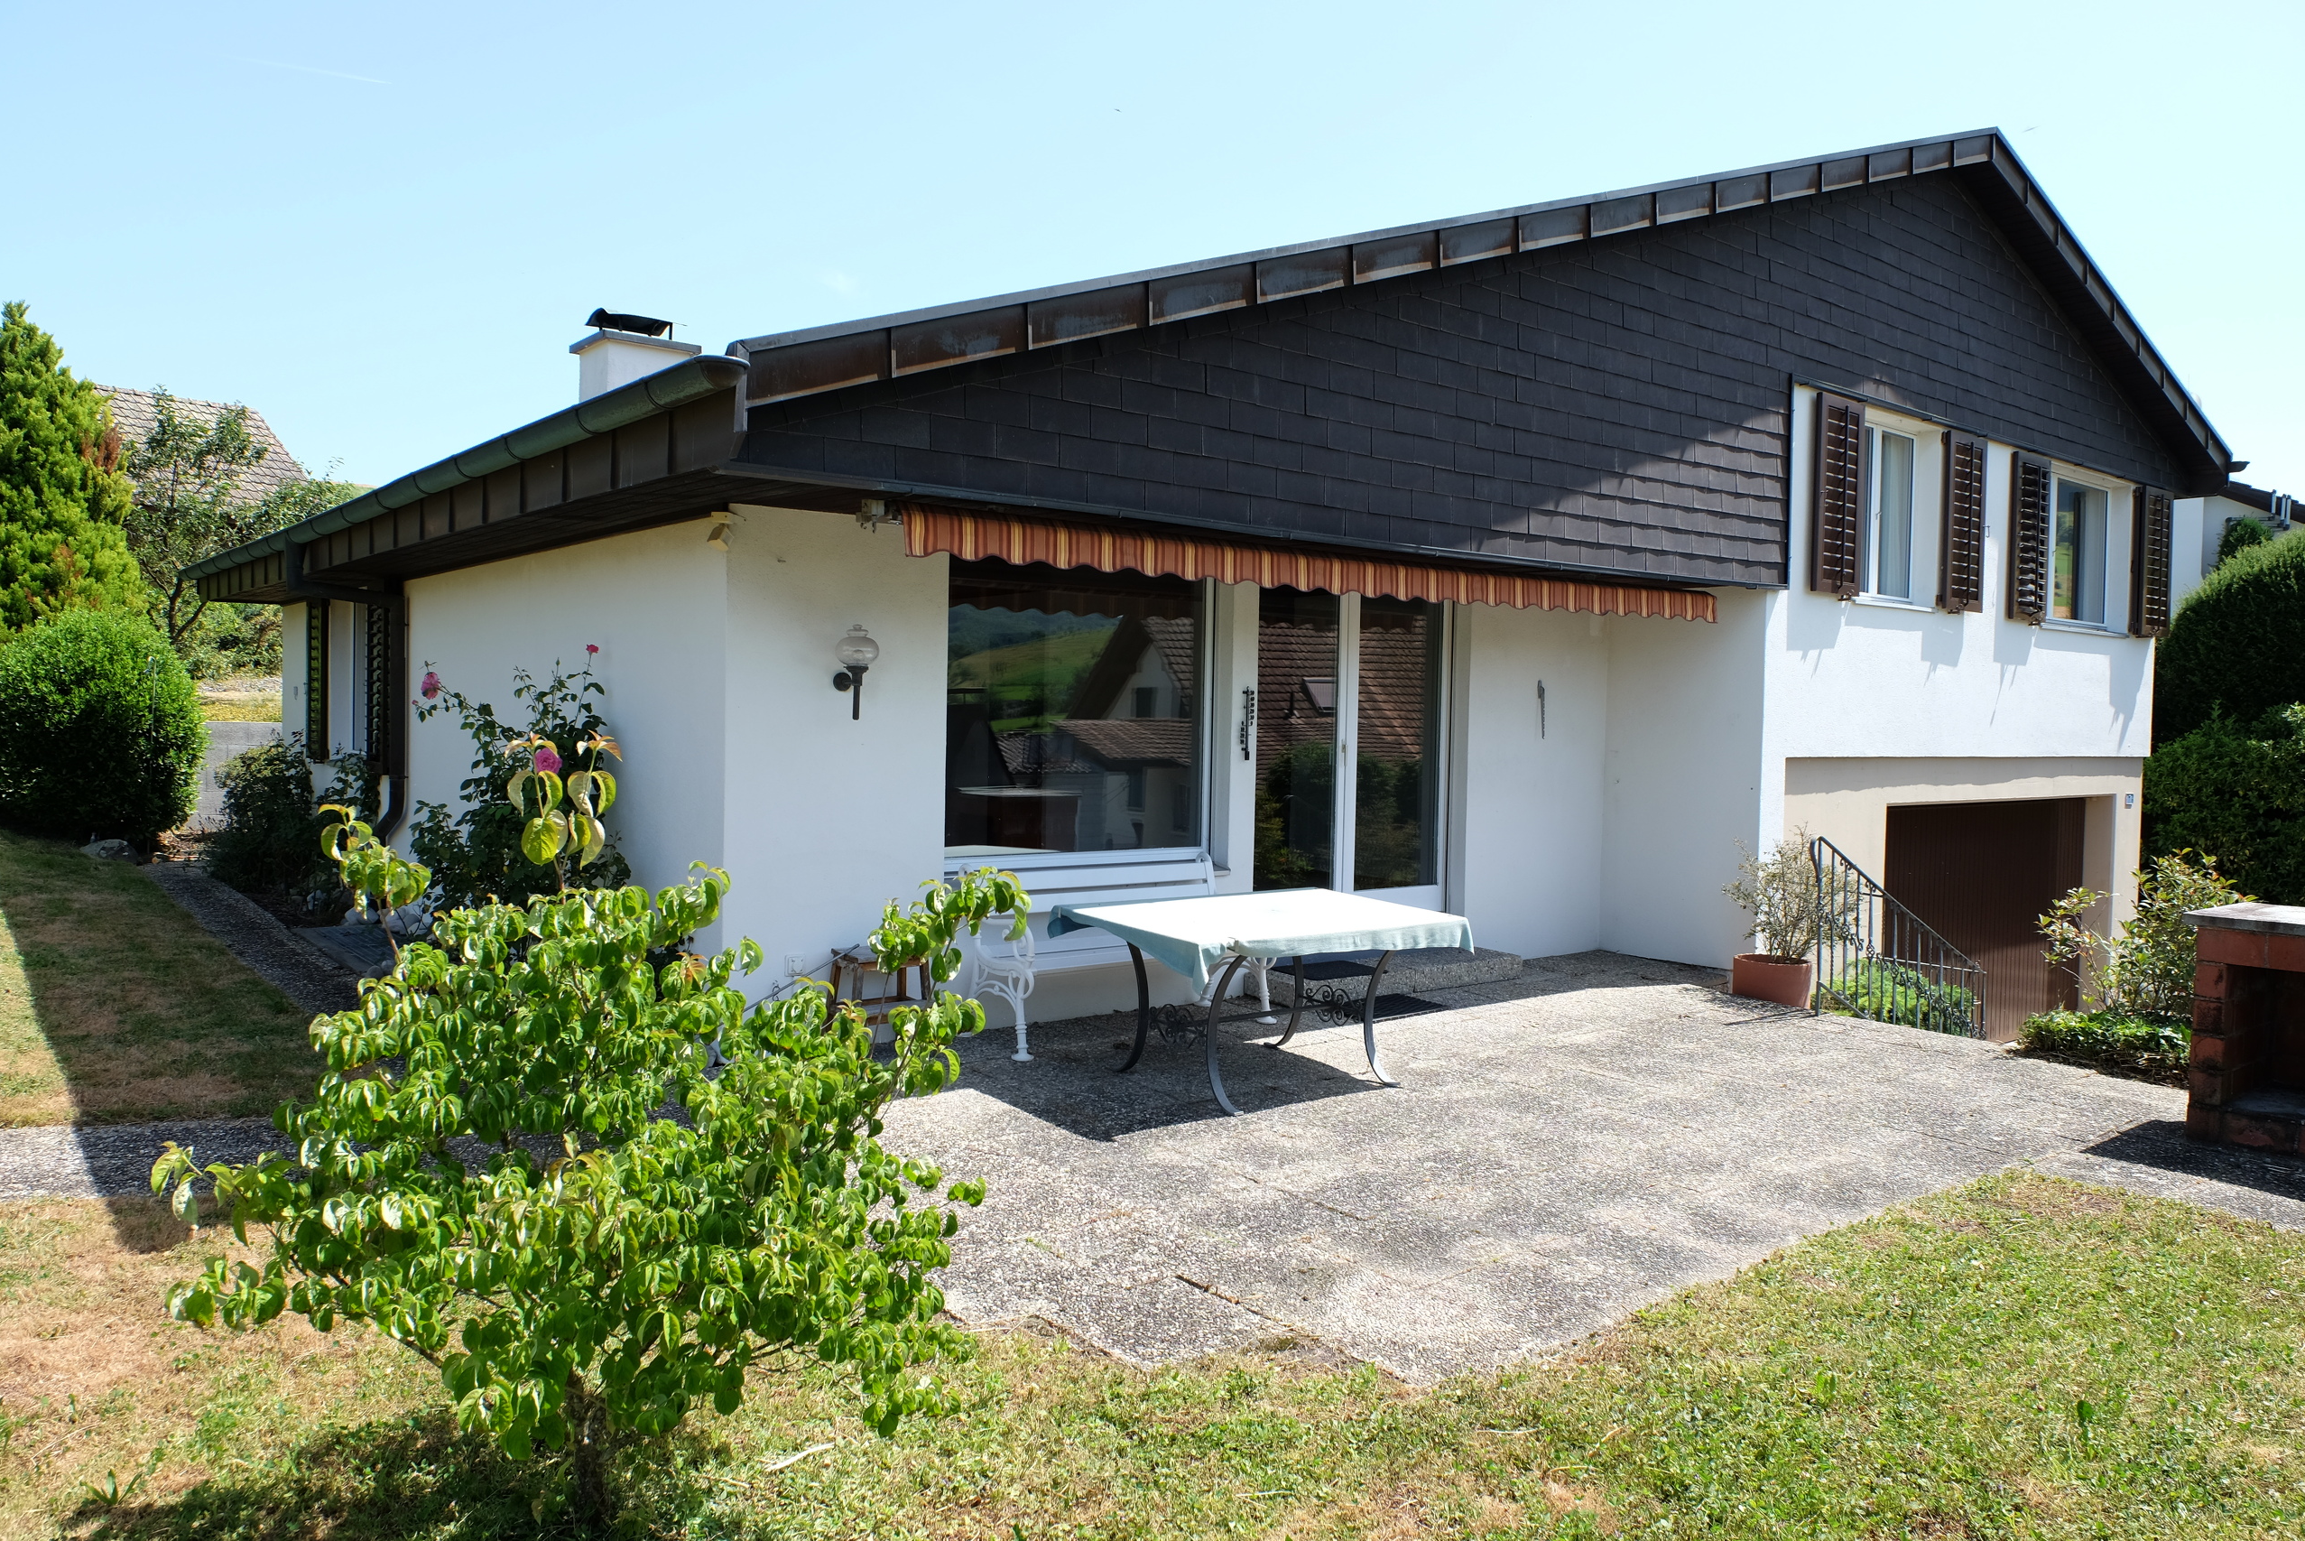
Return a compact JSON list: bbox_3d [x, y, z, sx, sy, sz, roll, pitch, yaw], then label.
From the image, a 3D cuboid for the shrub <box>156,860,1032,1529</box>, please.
[{"bbox_3d":[-1.096,0.786,2.982,1.620,1.376,1.500,0,2,-20],"label":"shrub"}]

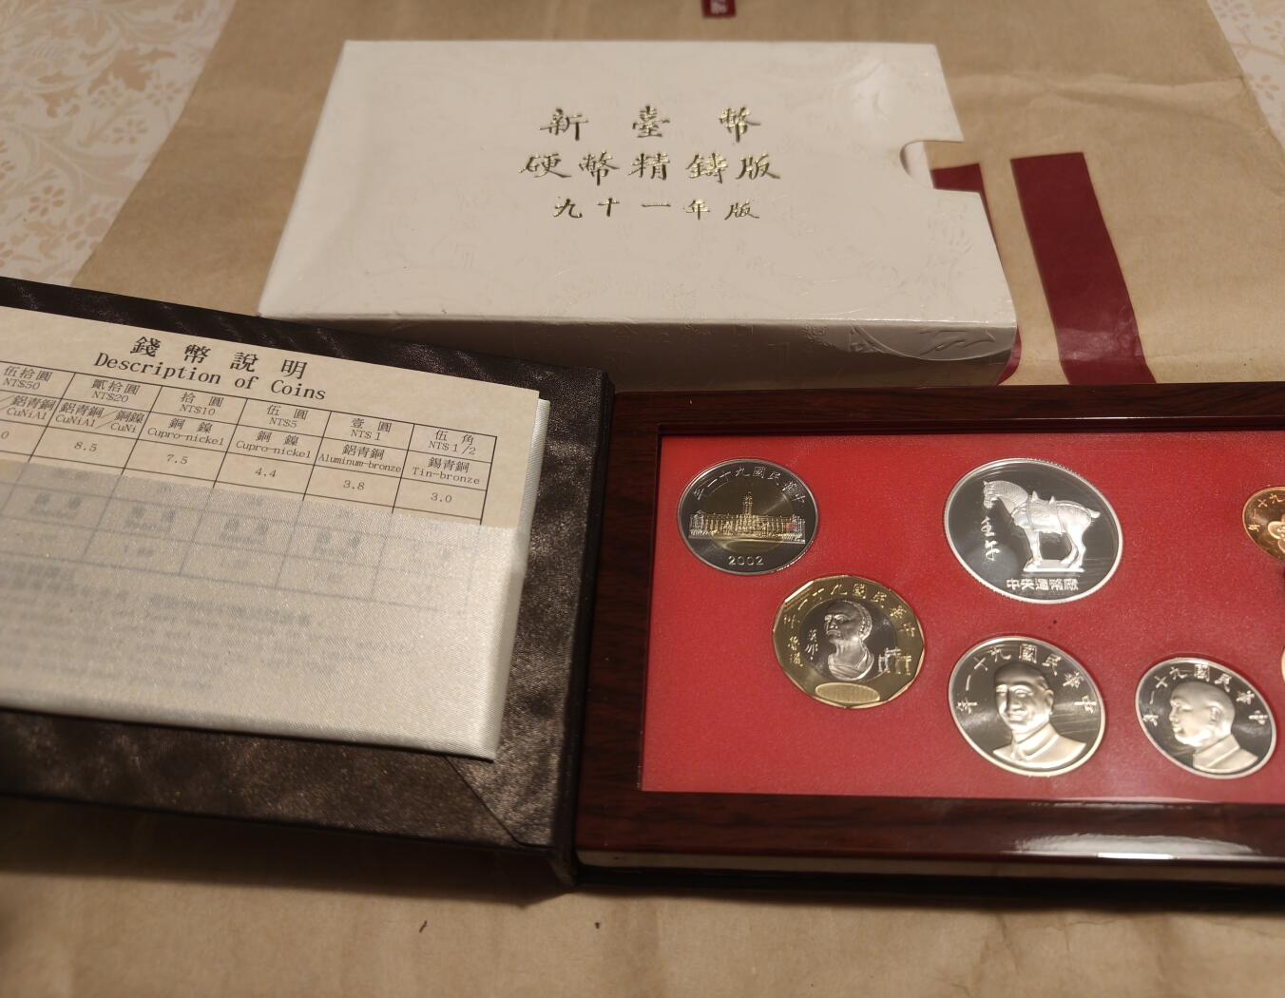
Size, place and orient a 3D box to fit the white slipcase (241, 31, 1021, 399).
[{"bbox_3d":[-0.001,-0.075,0.234,0.161,0.024,0.103,0,57,0],"label":"white slipcase"}]

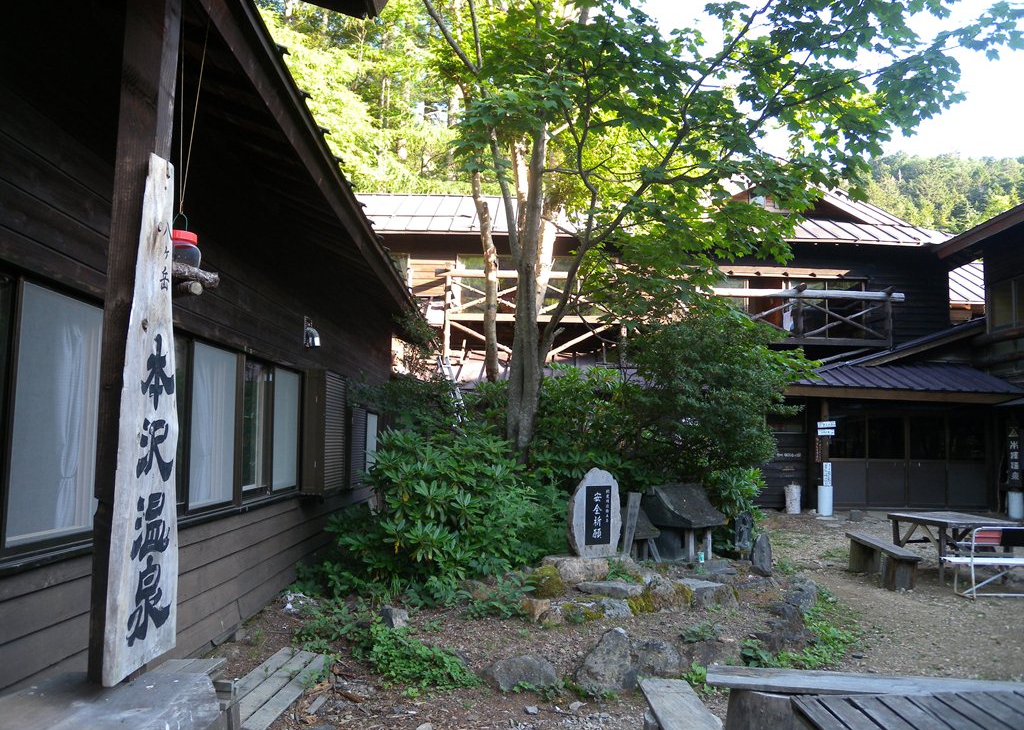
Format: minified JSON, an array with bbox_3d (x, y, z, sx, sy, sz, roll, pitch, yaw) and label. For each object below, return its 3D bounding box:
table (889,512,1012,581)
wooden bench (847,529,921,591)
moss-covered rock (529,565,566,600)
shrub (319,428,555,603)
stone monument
[{"bbox_3d":[5.354,2.228,10.084,0.880,0.690,1.280,0,-6,-3],"label":"table"},{"bbox_3d":[4.374,2.336,9.822,0.270,0.420,2.350,-1,-6,9],"label":"wooden bench"},{"bbox_3d":[0.324,1.921,7.349,0.330,0.310,0.320,0,-6,0],"label":"moss-covered rock"},{"bbox_3d":[-0.773,1.551,8.591,2.350,1.680,1.850,0,-6,0],"label":"shrub"},{"bbox_3d":[0.787,1.398,7.852,0.480,0.840,0.200,-2,-6,18],"label":"stone monument"}]

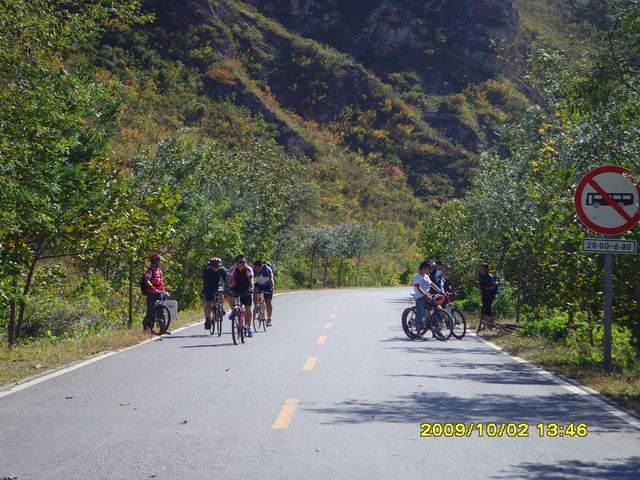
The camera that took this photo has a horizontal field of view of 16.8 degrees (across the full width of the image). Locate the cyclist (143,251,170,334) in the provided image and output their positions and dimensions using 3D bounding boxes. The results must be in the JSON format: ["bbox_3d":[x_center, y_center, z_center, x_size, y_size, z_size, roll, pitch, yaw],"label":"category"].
[{"bbox_3d":[-3.530,1.158,46.700,0.480,1.764,0.520,-1,-1,44],"label":"cyclist"}]

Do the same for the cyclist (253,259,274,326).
[{"bbox_3d":[-1.265,1.219,49.300,0.530,1.550,0.750,0,-1,11],"label":"cyclist"}]

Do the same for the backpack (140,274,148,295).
[{"bbox_3d":[-3.772,0.970,46.900,0.220,0.466,0.320,-1,-1,41],"label":"backpack"}]

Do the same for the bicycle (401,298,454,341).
[{"bbox_3d":[2.197,1.556,44.200,0.580,0.987,1.700,1,-1,-43],"label":"bicycle"}]

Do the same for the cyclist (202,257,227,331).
[{"bbox_3d":[-2.227,1.143,45.800,0.540,1.588,0.750,0,-1,-10],"label":"cyclist"}]

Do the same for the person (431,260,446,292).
[{"bbox_3d":[2.519,1.238,45.600,0.500,1.592,0.600,1,-1,-43],"label":"person"}]

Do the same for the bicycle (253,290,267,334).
[{"bbox_3d":[-1.353,1.603,49.200,0.520,0.955,1.680,0,-1,11],"label":"bicycle"}]

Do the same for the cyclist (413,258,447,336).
[{"bbox_3d":[2.227,1.200,44.200,0.520,1.584,0.620,1,-1,-43],"label":"cyclist"}]

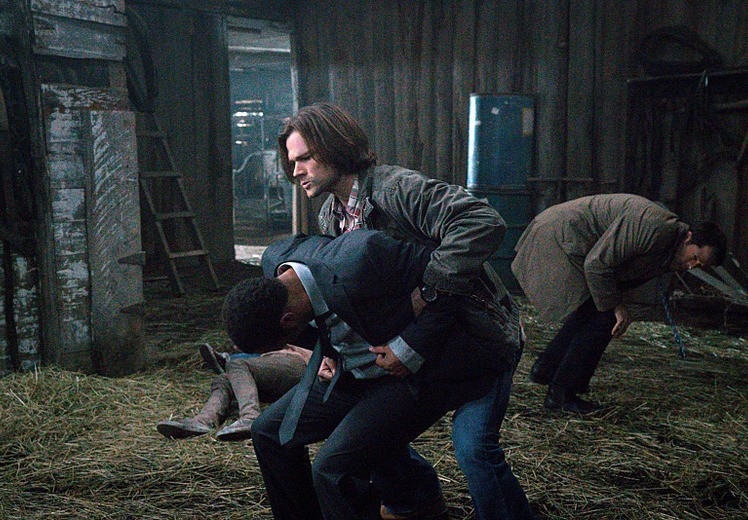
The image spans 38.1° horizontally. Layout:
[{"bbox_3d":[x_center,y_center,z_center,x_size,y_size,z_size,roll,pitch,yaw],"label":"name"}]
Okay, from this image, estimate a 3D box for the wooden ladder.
[{"bbox_3d":[-1.790,-0.584,9.175,0.126,1.899,0.495,-26,-8,34],"label":"wooden ladder"}]

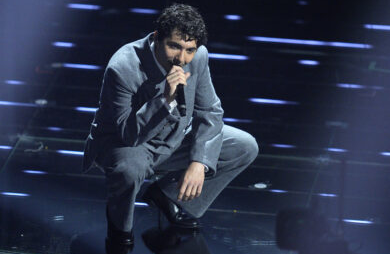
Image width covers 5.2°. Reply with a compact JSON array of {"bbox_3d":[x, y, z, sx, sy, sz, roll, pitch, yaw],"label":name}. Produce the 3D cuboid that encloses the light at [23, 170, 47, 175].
[{"bbox_3d":[-0.668,0.191,18.149,0.108,0.025,0.030,4,22,11],"label":"light"}]

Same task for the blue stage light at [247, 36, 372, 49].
[{"bbox_3d":[0.517,-0.382,19.566,0.575,0.025,0.030,5,22,12],"label":"blue stage light"}]

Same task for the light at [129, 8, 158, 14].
[{"bbox_3d":[-0.237,-0.536,19.949,0.137,0.025,0.030,5,22,12],"label":"light"}]

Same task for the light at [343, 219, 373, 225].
[{"bbox_3d":[0.662,0.389,17.658,0.120,0.025,0.030,4,22,11],"label":"light"}]

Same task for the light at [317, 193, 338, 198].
[{"bbox_3d":[0.548,0.283,17.920,0.088,0.025,0.030,4,22,11],"label":"light"}]

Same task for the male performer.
[{"bbox_3d":[-0.135,-0.078,17.454,0.660,1.020,0.680,-12,25,-28],"label":"male performer"}]

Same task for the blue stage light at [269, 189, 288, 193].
[{"bbox_3d":[0.346,0.267,17.959,0.080,0.025,0.030,4,22,11],"label":"blue stage light"}]

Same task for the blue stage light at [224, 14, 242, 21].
[{"bbox_3d":[0.176,-0.502,19.864,0.080,0.025,0.030,5,22,12],"label":"blue stage light"}]

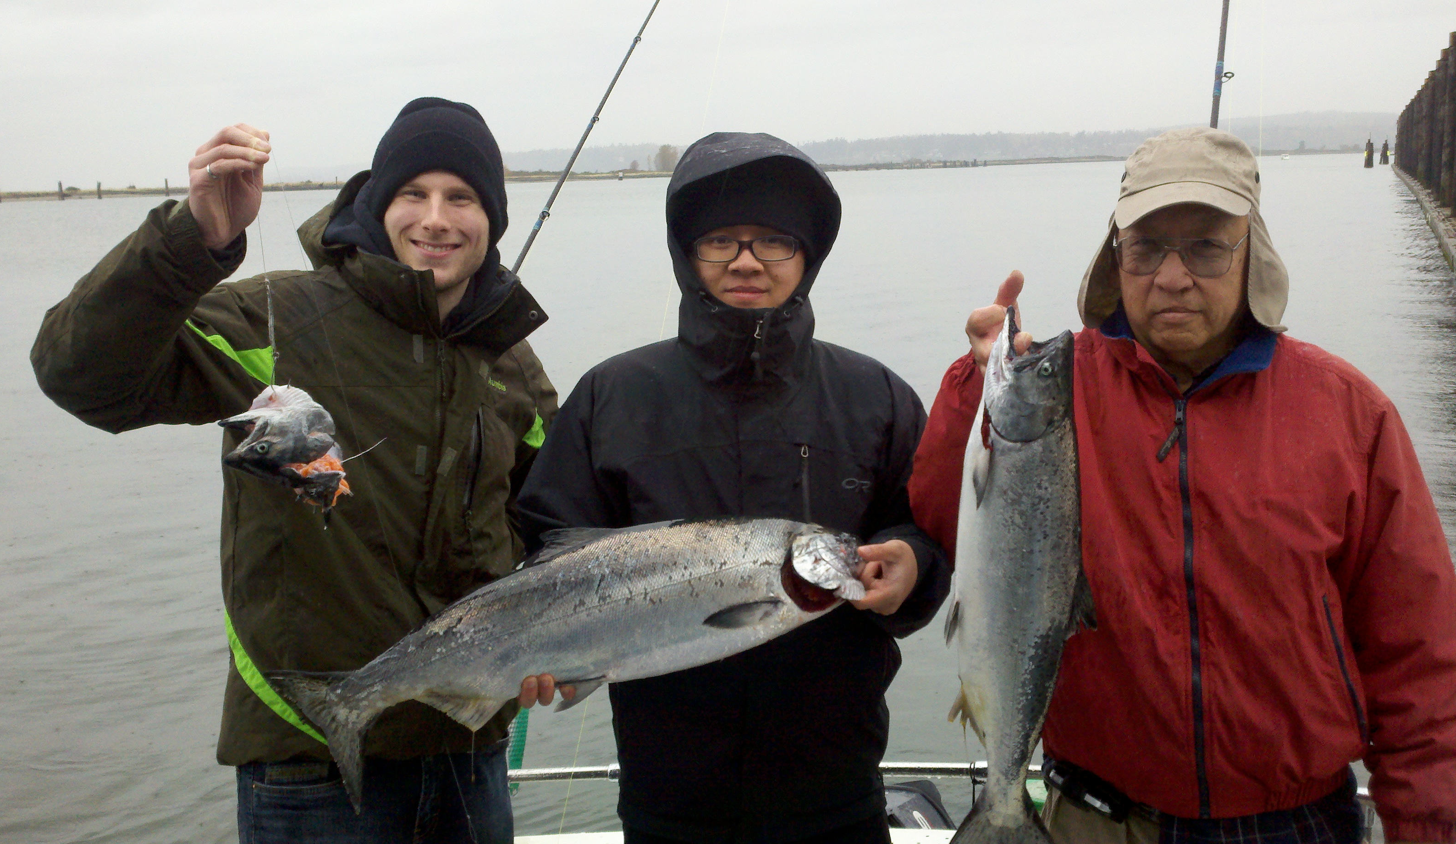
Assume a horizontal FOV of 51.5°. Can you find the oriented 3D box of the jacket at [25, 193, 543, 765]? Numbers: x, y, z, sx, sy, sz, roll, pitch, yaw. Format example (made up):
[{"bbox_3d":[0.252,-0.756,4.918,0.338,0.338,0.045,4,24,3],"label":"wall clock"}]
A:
[{"bbox_3d":[-0.585,0.070,2.090,0.700,0.800,0.450,-5,10,-17],"label":"jacket"}]

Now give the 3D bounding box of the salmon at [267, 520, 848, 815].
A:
[{"bbox_3d":[-0.181,0.250,1.730,0.690,0.240,0.100,-16,3,0],"label":"salmon"}]

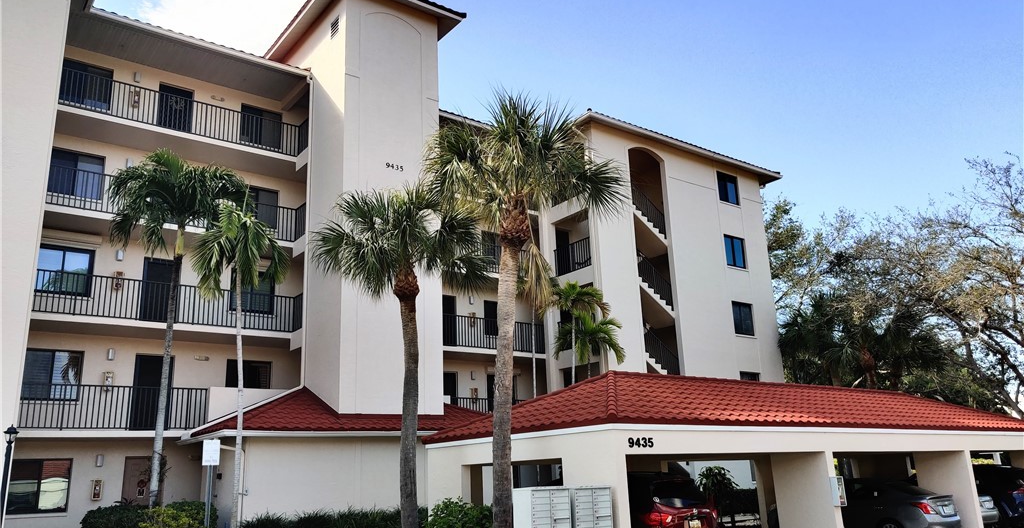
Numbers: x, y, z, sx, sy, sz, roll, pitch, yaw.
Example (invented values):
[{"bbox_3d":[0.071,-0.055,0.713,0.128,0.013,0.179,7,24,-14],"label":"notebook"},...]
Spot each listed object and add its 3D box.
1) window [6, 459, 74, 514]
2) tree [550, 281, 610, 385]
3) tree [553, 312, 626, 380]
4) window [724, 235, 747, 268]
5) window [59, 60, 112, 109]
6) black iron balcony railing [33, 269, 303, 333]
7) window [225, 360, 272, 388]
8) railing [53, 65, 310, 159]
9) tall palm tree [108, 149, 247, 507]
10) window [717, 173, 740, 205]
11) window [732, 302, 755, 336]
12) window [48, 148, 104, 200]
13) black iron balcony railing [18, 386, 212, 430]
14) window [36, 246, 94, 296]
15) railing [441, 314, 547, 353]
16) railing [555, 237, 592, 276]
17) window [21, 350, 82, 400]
[{"bbox_3d":[-11.665,5.498,19.727,1.340,1.321,0.116,9,-19,-37],"label":"window"},{"bbox_3d":[2.132,3.870,23.240,1.900,6.981,1.900,-3,-15,5],"label":"tree"},{"bbox_3d":[2.413,4.374,23.316,2.100,6.027,2.100,-3,-15,5],"label":"tree"},{"bbox_3d":[9.038,-0.485,32.288,1.295,1.292,0.100,9,-19,-37],"label":"window"},{"bbox_3d":[-12.050,-5.022,22.547,1.359,1.330,0.116,9,-19,-37],"label":"window"},{"bbox_3d":[-8.696,1.000,20.809,6.542,1.090,0.673,9,-19,-37],"label":"black iron balcony railing"},{"bbox_3d":[-7.682,3.487,23.310,1.330,1.300,0.120,9,-19,-36],"label":"window"},{"bbox_3d":[-9.514,-3.917,22.958,6.519,1.211,1.810,9,-19,-37],"label":"railing"},{"bbox_3d":[-7.957,1.732,18.369,3.200,9.410,3.200,9,-19,-37],"label":"tall palm tree"},{"bbox_3d":[8.926,-3.061,33.024,1.272,1.321,0.116,9,-19,-37],"label":"window"},{"bbox_3d":[9.145,2.185,31.572,1.295,1.304,0.100,9,-19,-37],"label":"window"},{"bbox_3d":[-11.833,-2.429,21.748,1.320,1.300,0.120,9,-19,-36],"label":"window"},{"bbox_3d":[-9.668,3.550,19.641,4.269,1.021,0.081,9,-19,-37],"label":"black iron balcony railing"},{"bbox_3d":[-11.856,0.185,21.154,1.350,1.301,0.116,9,-19,-37],"label":"window"},{"bbox_3d":[-0.864,2.624,27.648,4.300,1.200,1.300,9,-19,-36],"label":"railing"},{"bbox_3d":[2.148,-0.210,28.190,0.080,1.050,1.850,9,-19,-36],"label":"railing"},{"bbox_3d":[-11.675,2.838,20.352,1.339,1.295,0.100,9,-19,-37],"label":"window"}]

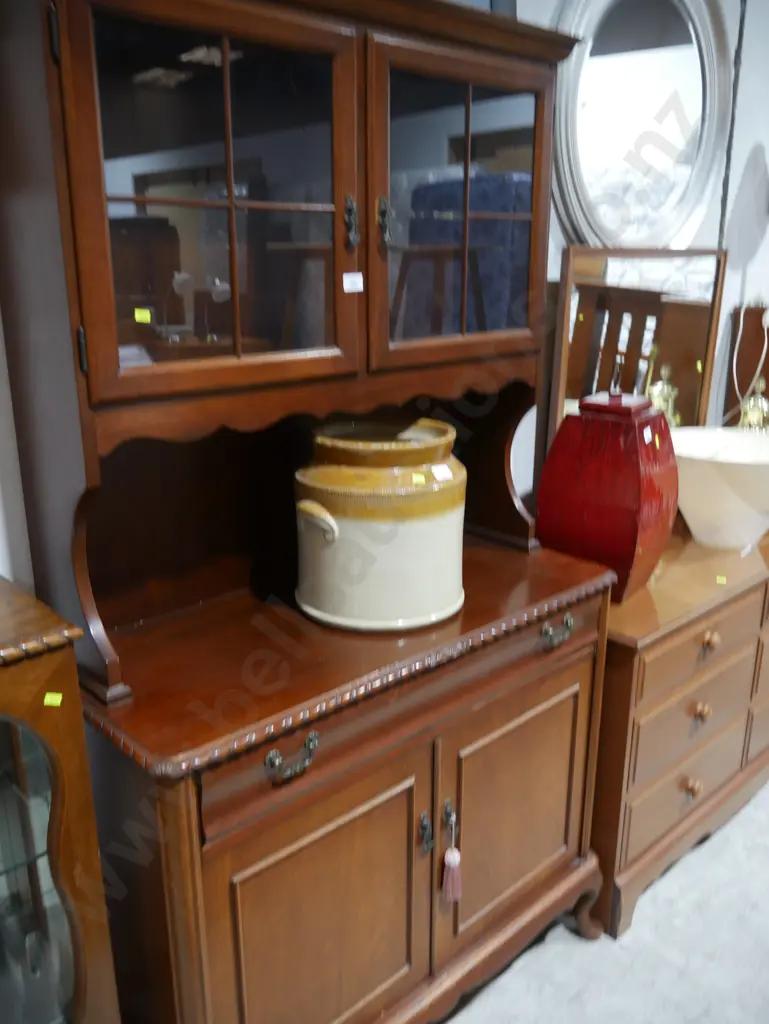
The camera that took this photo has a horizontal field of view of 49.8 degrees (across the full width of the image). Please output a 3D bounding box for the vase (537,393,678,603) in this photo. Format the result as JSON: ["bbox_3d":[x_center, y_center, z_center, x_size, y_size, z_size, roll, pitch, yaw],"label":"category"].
[{"bbox_3d":[0.505,-0.034,1.870,0.235,0.432,0.235,13,21,35],"label":"vase"}]

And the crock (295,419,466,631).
[{"bbox_3d":[-0.004,0.007,1.542,0.332,0.319,0.320,0,17,0],"label":"crock"}]

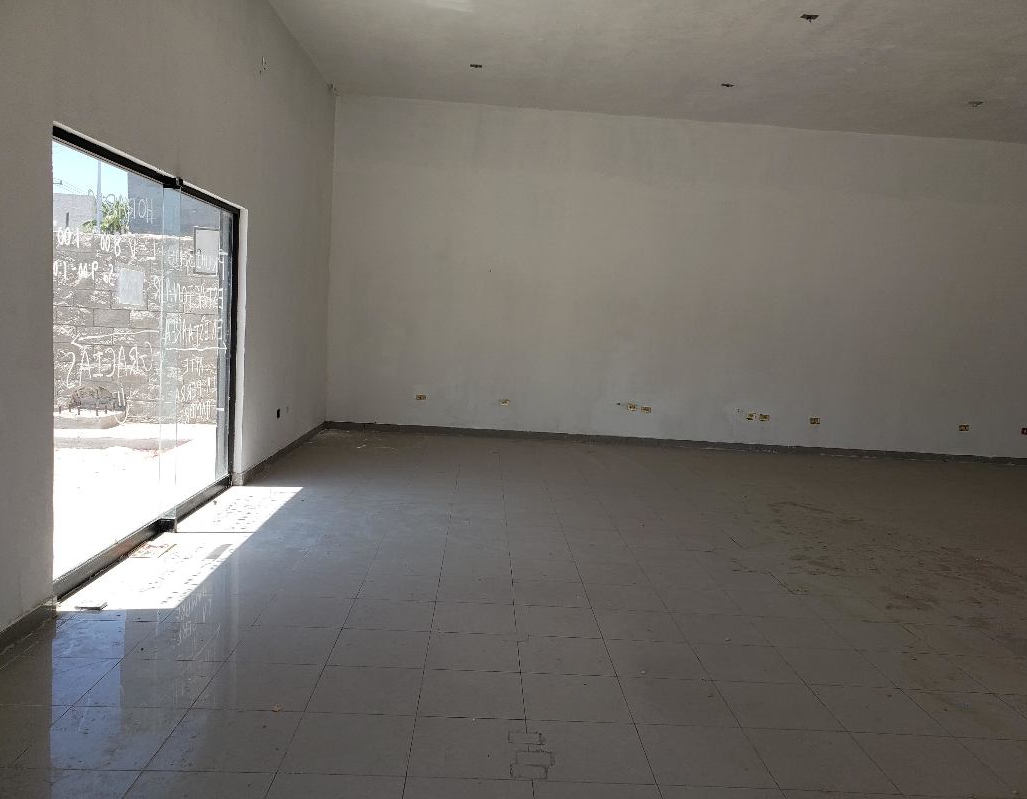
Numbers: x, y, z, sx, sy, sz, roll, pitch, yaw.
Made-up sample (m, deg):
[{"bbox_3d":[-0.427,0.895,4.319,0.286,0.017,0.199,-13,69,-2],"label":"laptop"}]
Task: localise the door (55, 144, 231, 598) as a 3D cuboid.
[{"bbox_3d":[-2.356,-0.298,5.364,0.080,2.323,3.067,3,6,-2],"label":"door"}]

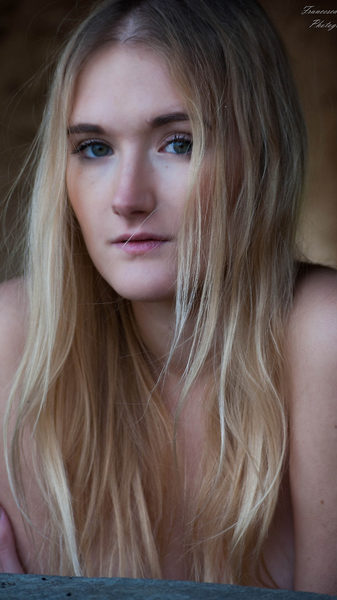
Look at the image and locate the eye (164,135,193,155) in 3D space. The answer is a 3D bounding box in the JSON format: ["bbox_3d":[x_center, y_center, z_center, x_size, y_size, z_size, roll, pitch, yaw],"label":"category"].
[{"bbox_3d":[0.008,-0.107,1.490,0.027,0.013,0.013,-1,2,14],"label":"eye"}]

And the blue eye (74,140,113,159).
[{"bbox_3d":[-0.051,-0.105,1.507,0.027,0.013,0.013,-1,2,14],"label":"blue eye"}]

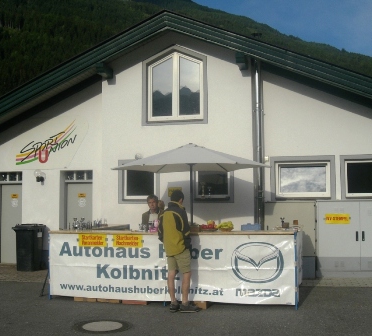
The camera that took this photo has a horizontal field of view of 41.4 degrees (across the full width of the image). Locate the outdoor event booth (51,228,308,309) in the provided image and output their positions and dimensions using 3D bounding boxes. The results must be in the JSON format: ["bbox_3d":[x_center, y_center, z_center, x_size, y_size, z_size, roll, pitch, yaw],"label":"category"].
[{"bbox_3d":[-0.338,1.543,7.660,4.021,1.013,0.060,-2,-4,16],"label":"outdoor event booth"}]

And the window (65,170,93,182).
[{"bbox_3d":[-2.676,0.212,12.313,0.801,0.301,0.090,-1,-4,13],"label":"window"}]

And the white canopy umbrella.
[{"bbox_3d":[0.108,0.846,8.219,2.680,2.541,2.450,0,-4,0],"label":"white canopy umbrella"}]

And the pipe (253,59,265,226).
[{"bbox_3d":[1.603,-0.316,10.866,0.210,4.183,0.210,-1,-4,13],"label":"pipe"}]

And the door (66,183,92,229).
[{"bbox_3d":[-2.599,1.382,12.213,0.826,2.043,0.100,-1,-4,14],"label":"door"}]

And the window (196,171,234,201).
[{"bbox_3d":[0.624,0.318,11.057,0.937,0.938,0.150,-1,-4,14],"label":"window"}]

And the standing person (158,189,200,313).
[{"bbox_3d":[-0.102,1.228,7.375,0.550,1.770,0.450,-3,-5,40],"label":"standing person"}]

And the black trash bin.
[{"bbox_3d":[-3.676,1.861,11.563,0.540,1.060,0.660,-1,-4,11],"label":"black trash bin"}]

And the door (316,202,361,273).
[{"bbox_3d":[3.195,1.425,10.312,0.876,1.441,0.050,-1,-4,13],"label":"door"}]

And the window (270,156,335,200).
[{"bbox_3d":[2.577,0.236,10.875,1.392,0.975,0.140,-1,-4,13],"label":"window"}]

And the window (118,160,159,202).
[{"bbox_3d":[-1.076,0.332,11.471,1.022,1.020,0.150,-1,-4,14],"label":"window"}]

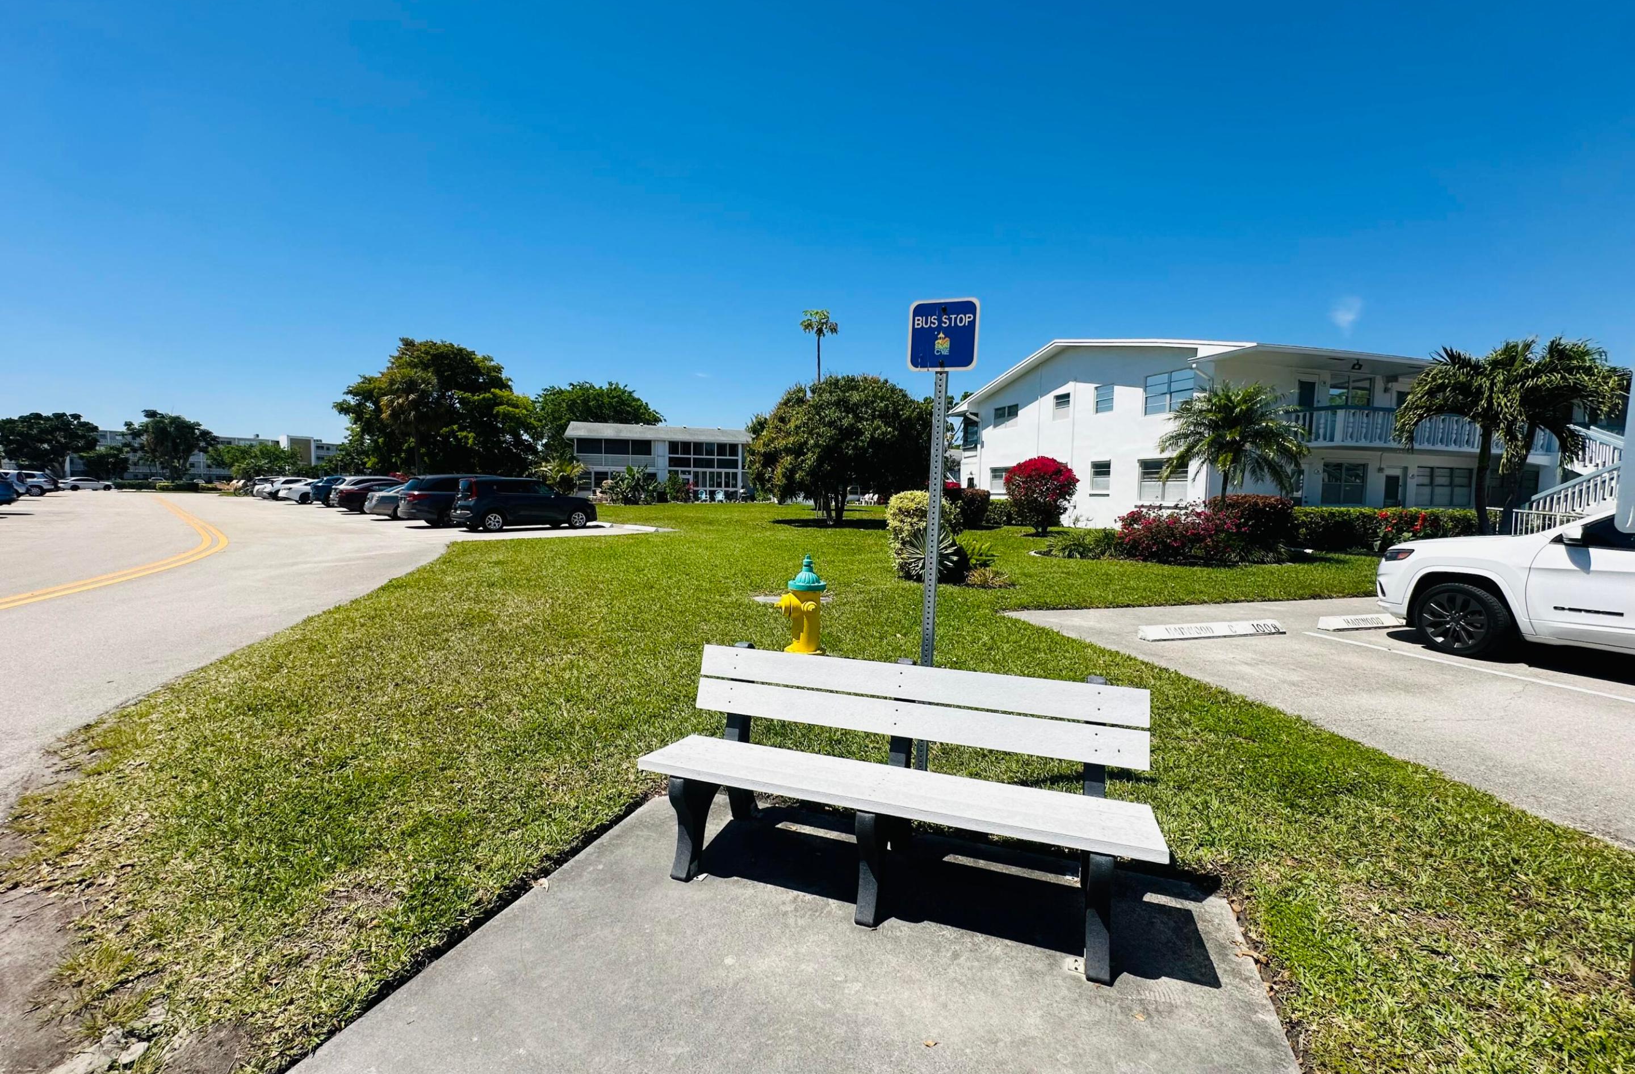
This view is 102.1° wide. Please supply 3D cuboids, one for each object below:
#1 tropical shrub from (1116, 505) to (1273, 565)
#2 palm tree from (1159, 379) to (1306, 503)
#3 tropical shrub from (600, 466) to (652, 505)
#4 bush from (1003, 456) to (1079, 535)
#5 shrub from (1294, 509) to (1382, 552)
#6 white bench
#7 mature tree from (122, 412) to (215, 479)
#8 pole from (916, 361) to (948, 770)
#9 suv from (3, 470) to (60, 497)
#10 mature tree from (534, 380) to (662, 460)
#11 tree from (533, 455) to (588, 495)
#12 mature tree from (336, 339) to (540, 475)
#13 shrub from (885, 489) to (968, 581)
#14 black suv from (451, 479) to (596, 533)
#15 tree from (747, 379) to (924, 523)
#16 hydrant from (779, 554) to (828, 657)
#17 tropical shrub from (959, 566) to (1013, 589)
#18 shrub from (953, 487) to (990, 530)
[{"bbox_3d":[8.388,-0.101,14.657,3.000,1.213,1.750,3,4,19],"label":"tropical shrub"},{"bbox_3d":[9.757,-1.581,15.457,3.100,4.066,3.100,3,4,19],"label":"palm tree"},{"bbox_3d":[-14.557,-3.944,50.401,3.700,2.807,2.900,2,4,14],"label":"tropical shrub"},{"bbox_3d":[7.142,-1.305,20.913,2.250,2.466,2.200,3,4,19],"label":"bush"},{"bbox_3d":[13.752,-0.196,17.461,2.200,1.112,1.050,3,4,19],"label":"shrub"},{"bbox_3d":[0.278,0.919,2.546,1.830,0.800,0.620,2,4,19],"label":"white bench"},{"bbox_3d":[-84.139,-11.270,86.000,8.800,10.600,8.500,-3,5,-44],"label":"mature tree"},{"bbox_3d":[0.524,0.133,3.009,0.050,2.220,0.050,5,8,28],"label":"pole"},{"bbox_3d":[-56.700,-3.770,46.400,4.650,1.700,1.870,-2,5,-36],"label":"suv"},{"bbox_3d":[-22.527,-9.978,68.000,12.200,12.200,11.500,0,4,-18],"label":"mature tree"},{"bbox_3d":[-18.580,-4.065,47.500,3.600,3.300,3.400,-1,4,-21],"label":"tree"},{"bbox_3d":[-26.434,-8.148,46.000,12.200,11.600,11.500,-1,4,-30],"label":"mature tree"},{"bbox_3d":[1.891,-0.041,11.250,1.330,1.480,1.250,2,4,10],"label":"shrub"},{"bbox_3d":[-9.170,-1.070,20.960,1.800,1.600,4.200,5,5,44],"label":"black suv"},{"bbox_3d":[0.798,-3.478,26.293,7.000,5.859,6.700,1,4,0],"label":"tree"},{"bbox_3d":[-0.147,0.593,5.837,0.460,0.889,0.400,0,4,-12],"label":"hydrant"},{"bbox_3d":[2.721,0.581,10.550,0.820,0.360,0.700,2,4,15],"label":"tropical shrub"},{"bbox_3d":[5.256,-0.994,22.948,1.550,1.466,1.500,3,4,19],"label":"shrub"}]

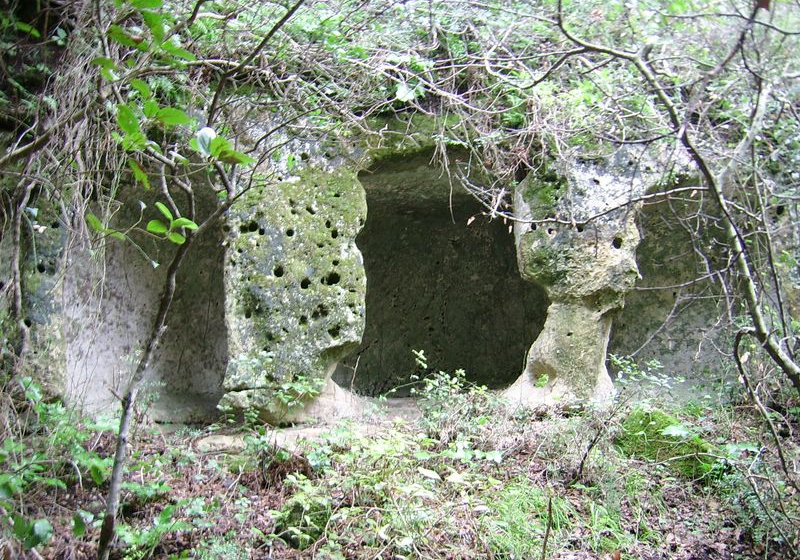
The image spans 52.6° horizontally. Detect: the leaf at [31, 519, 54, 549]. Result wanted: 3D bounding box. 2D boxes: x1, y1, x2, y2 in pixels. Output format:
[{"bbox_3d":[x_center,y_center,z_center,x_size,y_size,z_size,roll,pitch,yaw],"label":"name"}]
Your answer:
[{"bbox_3d":[-1.330,0.940,3.000,0.082,0.111,0.050,0,-2,0],"label":"leaf"}]

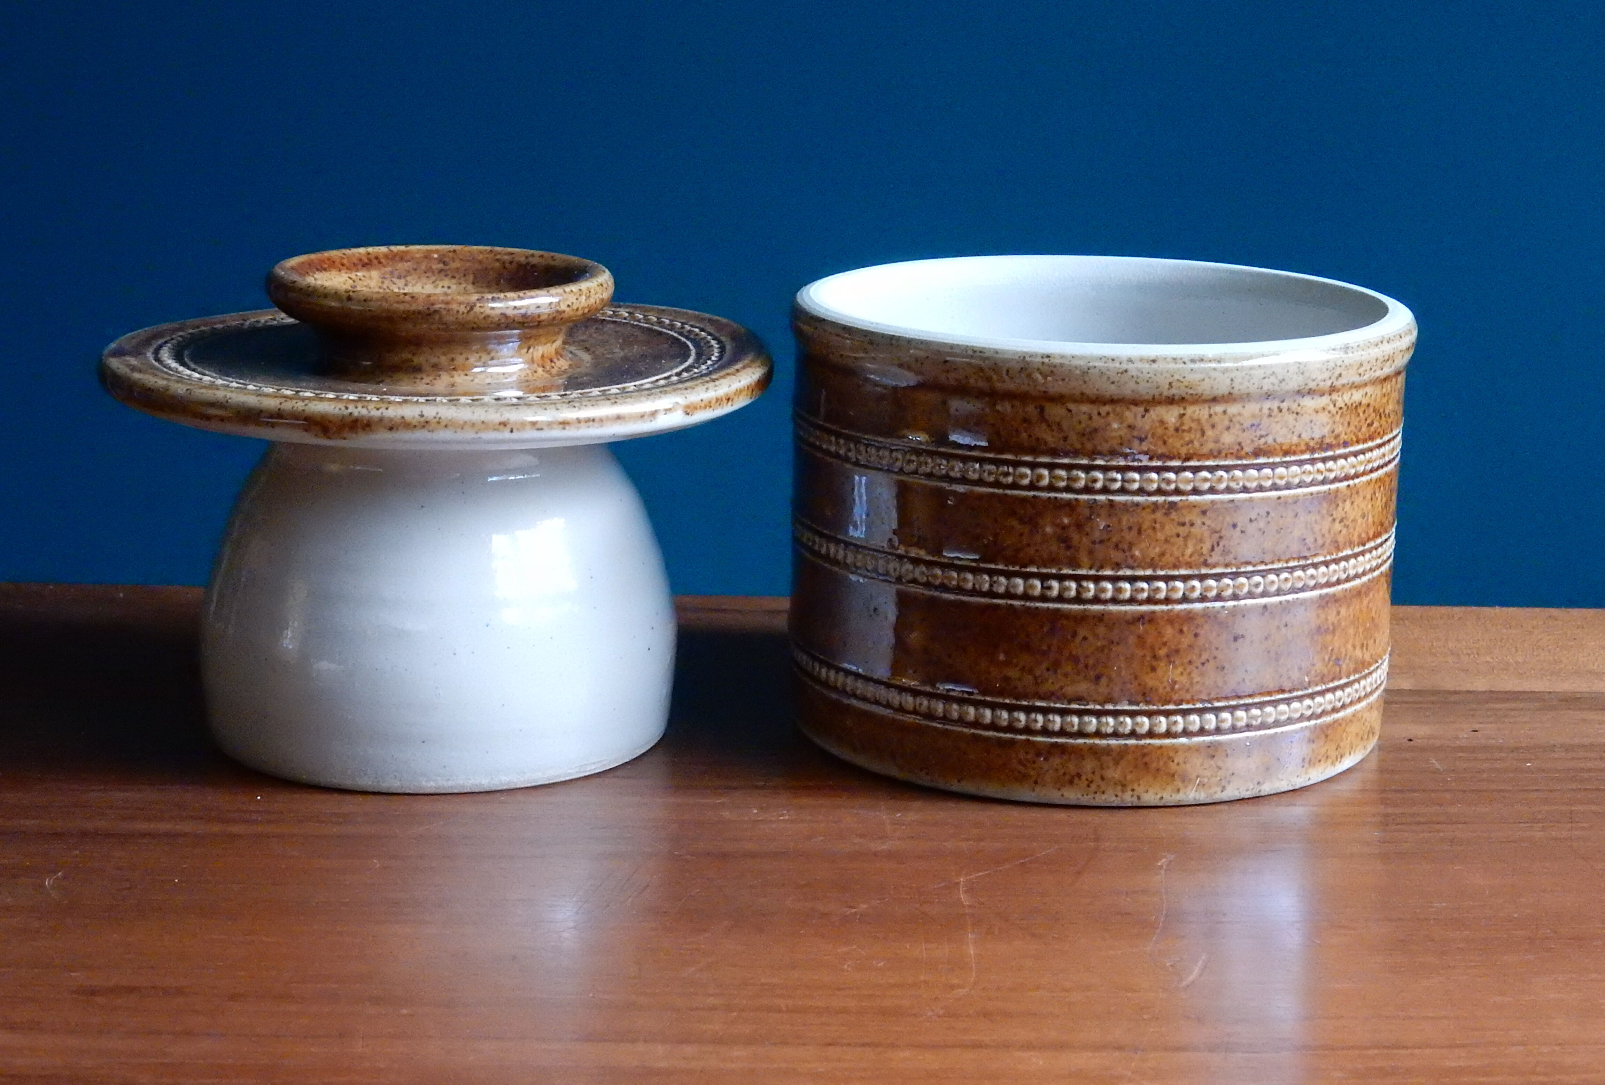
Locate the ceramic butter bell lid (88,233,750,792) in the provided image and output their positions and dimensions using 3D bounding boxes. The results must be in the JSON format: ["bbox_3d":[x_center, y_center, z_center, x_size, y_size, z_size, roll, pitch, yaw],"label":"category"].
[{"bbox_3d":[-0.071,-0.009,0.651,0.130,0.093,0.130,1,13,0],"label":"ceramic butter bell lid"}]

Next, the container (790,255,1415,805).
[{"bbox_3d":[0.059,-0.007,0.665,0.123,0.087,0.123,1,13,0],"label":"container"}]

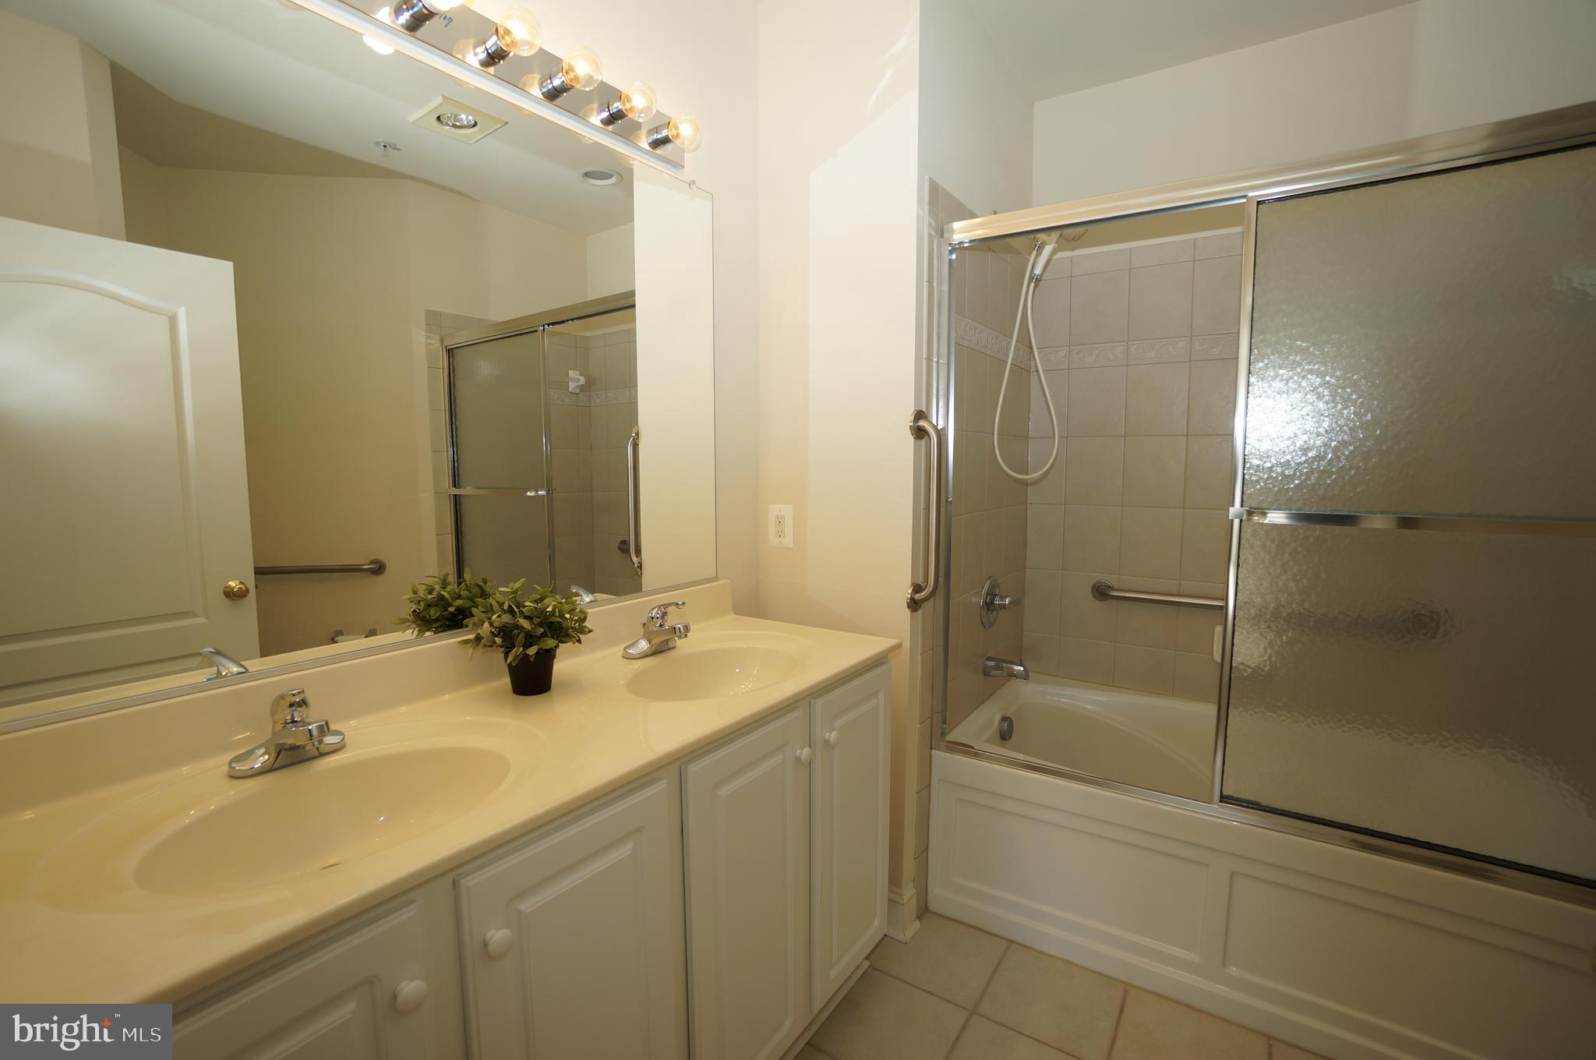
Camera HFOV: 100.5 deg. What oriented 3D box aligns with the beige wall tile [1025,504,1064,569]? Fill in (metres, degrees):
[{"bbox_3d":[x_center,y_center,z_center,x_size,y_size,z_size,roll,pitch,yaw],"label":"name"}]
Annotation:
[{"bbox_3d":[0.962,0.028,2.578,0.143,0.251,0.009,4,7,35],"label":"beige wall tile"}]

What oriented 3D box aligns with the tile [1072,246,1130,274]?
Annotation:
[{"bbox_3d":[1.099,-0.966,2.410,0.199,0.070,0.010,4,7,34],"label":"tile"}]

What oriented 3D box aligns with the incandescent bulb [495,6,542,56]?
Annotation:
[{"bbox_3d":[-0.538,-0.961,1.280,0.088,0.080,0.080,3,6,33],"label":"incandescent bulb"}]

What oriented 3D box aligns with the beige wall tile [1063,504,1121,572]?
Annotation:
[{"bbox_3d":[1.111,0.040,2.510,0.199,0.255,0.010,4,7,34],"label":"beige wall tile"}]

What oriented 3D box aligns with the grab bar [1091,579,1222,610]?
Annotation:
[{"bbox_3d":[1.497,0.259,2.216,0.990,0.078,0.077,4,7,34],"label":"grab bar"}]

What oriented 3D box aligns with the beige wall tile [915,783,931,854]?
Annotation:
[{"bbox_3d":[0.369,0.875,1.993,0.010,0.198,0.085,3,6,33],"label":"beige wall tile"}]

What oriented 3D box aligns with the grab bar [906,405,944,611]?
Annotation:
[{"bbox_3d":[0.341,-0.044,1.727,0.073,0.530,0.078,4,7,34],"label":"grab bar"}]

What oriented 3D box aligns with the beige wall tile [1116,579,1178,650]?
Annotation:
[{"bbox_3d":[1.307,0.311,2.488,0.199,0.257,0.010,3,6,33],"label":"beige wall tile"}]

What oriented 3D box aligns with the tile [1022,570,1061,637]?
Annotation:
[{"bbox_3d":[0.974,0.286,2.631,0.136,0.255,0.010,4,7,34],"label":"tile"}]

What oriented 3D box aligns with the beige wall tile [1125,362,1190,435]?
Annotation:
[{"bbox_3d":[1.307,-0.474,2.418,0.199,0.254,0.010,3,6,33],"label":"beige wall tile"}]

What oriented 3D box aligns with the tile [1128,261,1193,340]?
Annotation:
[{"bbox_3d":[1.306,-0.817,2.387,0.199,0.254,0.010,3,6,33],"label":"tile"}]

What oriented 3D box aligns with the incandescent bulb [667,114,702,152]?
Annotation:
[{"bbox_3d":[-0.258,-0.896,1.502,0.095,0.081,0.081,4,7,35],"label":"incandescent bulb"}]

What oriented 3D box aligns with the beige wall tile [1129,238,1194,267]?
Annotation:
[{"bbox_3d":[1.306,-0.983,2.372,0.199,0.067,0.010,3,6,33],"label":"beige wall tile"}]

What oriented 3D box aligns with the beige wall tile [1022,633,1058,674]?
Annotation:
[{"bbox_3d":[0.962,0.491,2.626,0.143,0.162,0.009,4,7,35],"label":"beige wall tile"}]

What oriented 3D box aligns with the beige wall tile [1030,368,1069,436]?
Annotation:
[{"bbox_3d":[0.958,-0.476,2.529,0.143,0.251,0.009,4,7,35],"label":"beige wall tile"}]

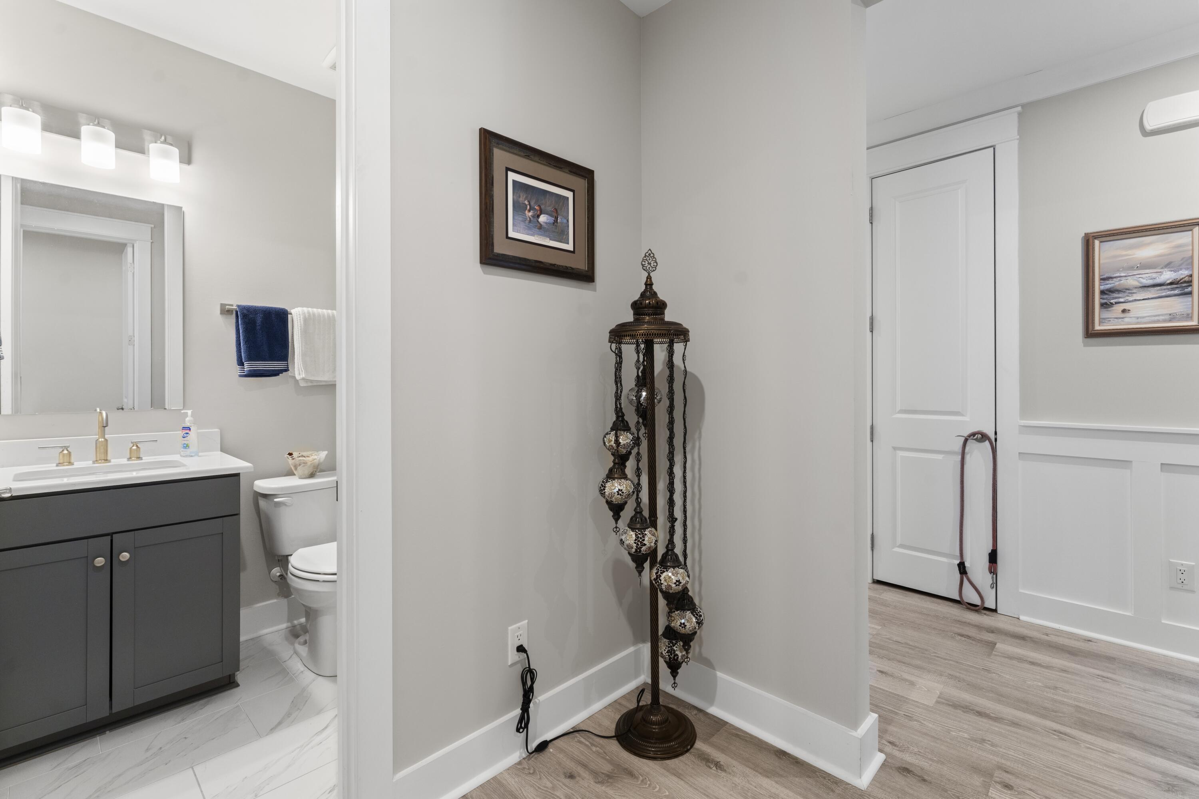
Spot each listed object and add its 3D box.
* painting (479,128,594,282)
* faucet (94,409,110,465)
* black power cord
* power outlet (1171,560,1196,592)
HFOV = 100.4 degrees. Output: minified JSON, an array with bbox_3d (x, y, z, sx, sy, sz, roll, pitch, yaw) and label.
[{"bbox_3d":[-0.195,-0.650,1.740,0.485,0.415,0.025,-1,1,-44],"label":"painting"},{"bbox_3d":[-2.008,0.153,2.020,0.055,0.215,0.155,-1,1,-44],"label":"faucet"},{"bbox_3d":[-0.029,1.001,1.756,0.480,0.360,0.190,-1,1,-44],"label":"black power cord"},{"bbox_3d":[2.559,0.774,2.190,0.012,0.121,0.077,-1,1,-45],"label":"power outlet"}]

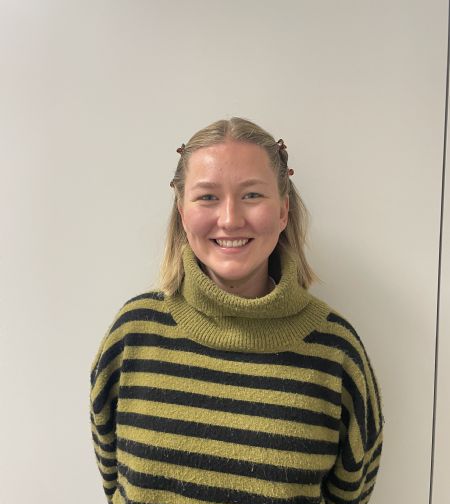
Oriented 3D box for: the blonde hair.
[{"bbox_3d":[0.022,-0.068,0.745,0.255,0.285,0.195,-2,3,3],"label":"blonde hair"}]

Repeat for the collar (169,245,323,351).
[{"bbox_3d":[0.032,0.068,0.750,0.250,0.160,0.200,0,4,0],"label":"collar"}]

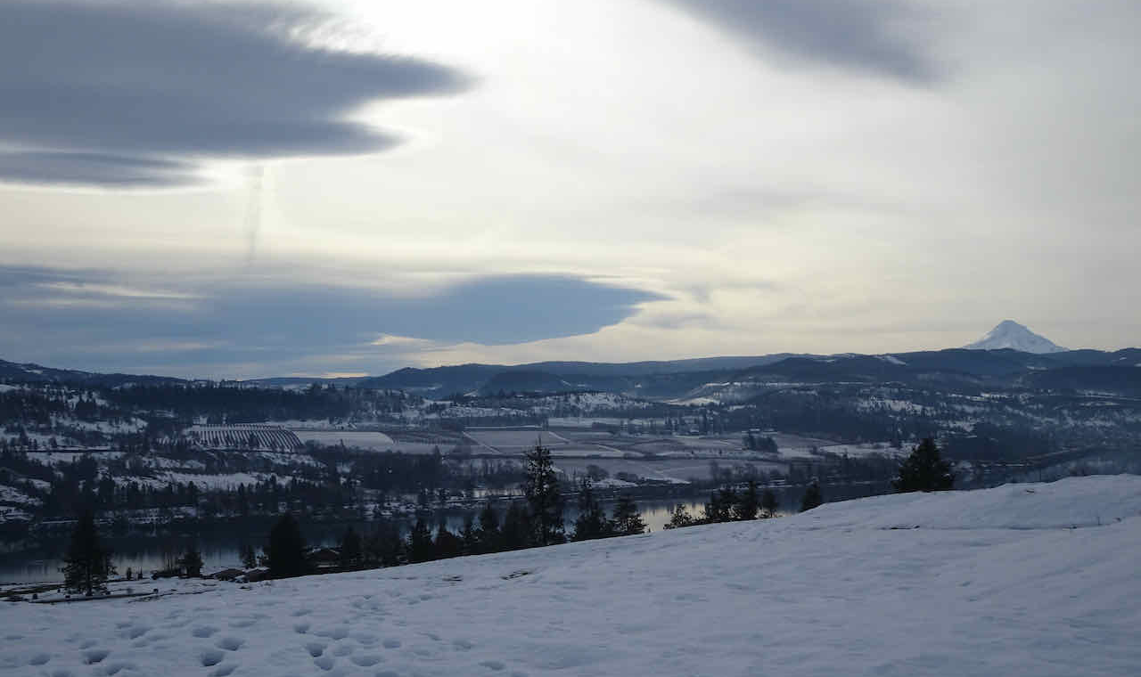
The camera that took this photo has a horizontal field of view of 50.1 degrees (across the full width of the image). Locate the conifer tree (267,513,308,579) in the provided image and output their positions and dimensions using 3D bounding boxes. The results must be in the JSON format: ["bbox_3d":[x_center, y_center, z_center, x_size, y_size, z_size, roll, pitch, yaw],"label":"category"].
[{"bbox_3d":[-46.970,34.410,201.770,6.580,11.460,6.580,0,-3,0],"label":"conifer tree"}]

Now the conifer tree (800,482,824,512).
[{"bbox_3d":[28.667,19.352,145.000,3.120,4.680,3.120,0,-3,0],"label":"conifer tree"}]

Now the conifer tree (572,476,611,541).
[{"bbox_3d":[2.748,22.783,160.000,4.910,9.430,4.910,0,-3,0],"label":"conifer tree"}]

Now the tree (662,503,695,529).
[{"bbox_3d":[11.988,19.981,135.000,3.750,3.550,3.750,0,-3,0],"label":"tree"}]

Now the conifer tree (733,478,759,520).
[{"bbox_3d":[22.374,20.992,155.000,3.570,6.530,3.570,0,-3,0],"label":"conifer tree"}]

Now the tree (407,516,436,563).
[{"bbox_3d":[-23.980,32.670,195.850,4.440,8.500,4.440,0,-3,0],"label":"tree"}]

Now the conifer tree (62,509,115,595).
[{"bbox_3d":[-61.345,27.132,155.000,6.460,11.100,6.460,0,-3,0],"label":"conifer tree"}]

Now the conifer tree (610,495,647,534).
[{"bbox_3d":[8.620,26.760,182.850,5.190,6.890,5.190,0,-3,0],"label":"conifer tree"}]

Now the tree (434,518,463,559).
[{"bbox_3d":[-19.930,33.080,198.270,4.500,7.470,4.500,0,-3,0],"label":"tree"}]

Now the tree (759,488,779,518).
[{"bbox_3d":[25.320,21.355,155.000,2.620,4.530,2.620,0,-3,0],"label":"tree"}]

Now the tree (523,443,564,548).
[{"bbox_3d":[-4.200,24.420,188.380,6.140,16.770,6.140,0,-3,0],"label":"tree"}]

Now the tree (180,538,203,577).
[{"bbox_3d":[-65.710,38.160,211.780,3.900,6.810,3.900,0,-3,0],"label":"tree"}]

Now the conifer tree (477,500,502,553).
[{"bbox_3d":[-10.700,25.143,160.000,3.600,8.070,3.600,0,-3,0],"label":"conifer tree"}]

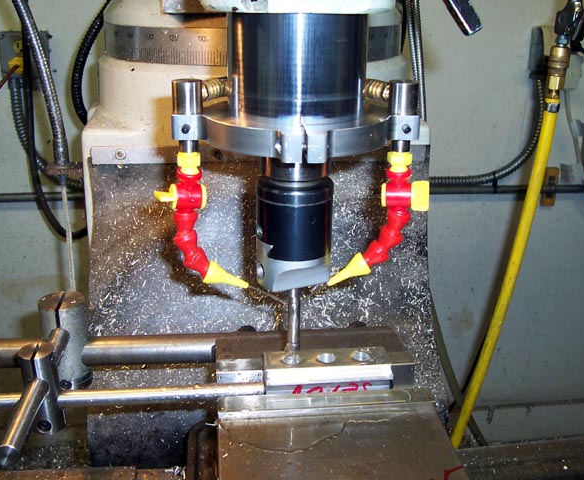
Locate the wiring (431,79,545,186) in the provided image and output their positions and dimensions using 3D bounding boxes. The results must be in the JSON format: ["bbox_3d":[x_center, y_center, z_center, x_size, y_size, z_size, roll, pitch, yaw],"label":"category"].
[{"bbox_3d":[0.475,-0.264,1.680,0.288,0.262,0.055,-1,17,-5],"label":"wiring"}]

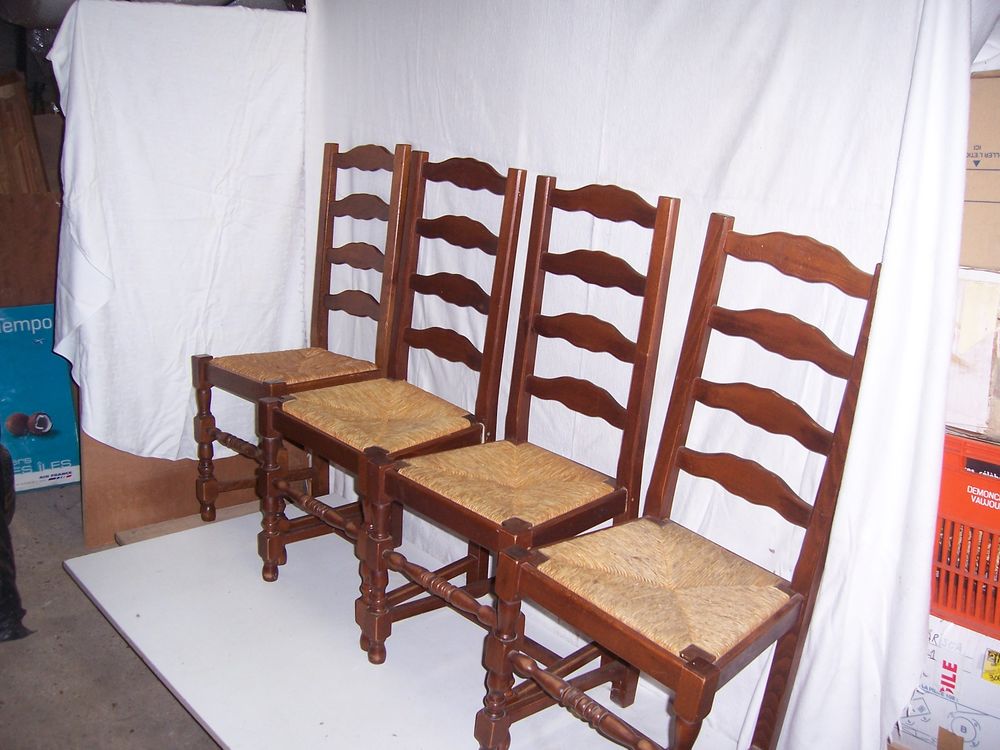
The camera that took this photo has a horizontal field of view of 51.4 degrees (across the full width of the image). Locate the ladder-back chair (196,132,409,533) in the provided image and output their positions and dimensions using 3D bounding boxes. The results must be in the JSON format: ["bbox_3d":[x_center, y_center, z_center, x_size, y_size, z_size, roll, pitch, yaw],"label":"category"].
[{"bbox_3d":[-0.527,-0.090,2.789,0.435,1.039,0.433,-9,16,-41],"label":"ladder-back chair"}]

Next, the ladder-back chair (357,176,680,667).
[{"bbox_3d":[0.037,0.148,2.124,0.435,1.039,0.433,-13,24,-42],"label":"ladder-back chair"}]

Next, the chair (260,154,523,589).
[{"bbox_3d":[-0.255,0.029,2.433,0.433,1.039,0.435,20,23,40],"label":"chair"}]

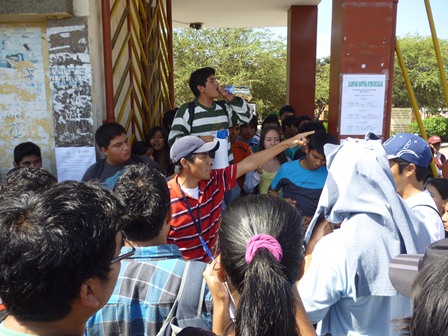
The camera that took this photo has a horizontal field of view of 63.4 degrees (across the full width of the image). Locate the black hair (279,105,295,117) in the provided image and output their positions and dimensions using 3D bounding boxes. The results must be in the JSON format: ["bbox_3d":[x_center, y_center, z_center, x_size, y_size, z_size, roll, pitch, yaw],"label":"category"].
[{"bbox_3d":[0.736,-0.643,4.200,0.170,0.175,0.190,-2,7,-14],"label":"black hair"}]

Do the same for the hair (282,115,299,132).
[{"bbox_3d":[0.707,-0.467,3.850,0.195,0.185,0.170,6,9,41],"label":"hair"}]

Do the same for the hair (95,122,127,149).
[{"bbox_3d":[-0.667,-0.185,2.130,0.190,0.168,0.170,3,7,28],"label":"hair"}]

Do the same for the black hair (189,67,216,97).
[{"bbox_3d":[-0.161,-0.645,2.720,0.200,0.215,0.175,-6,4,23],"label":"black hair"}]

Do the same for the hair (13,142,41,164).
[{"bbox_3d":[-1.262,-0.086,2.320,0.170,0.170,0.190,-4,8,-30],"label":"hair"}]

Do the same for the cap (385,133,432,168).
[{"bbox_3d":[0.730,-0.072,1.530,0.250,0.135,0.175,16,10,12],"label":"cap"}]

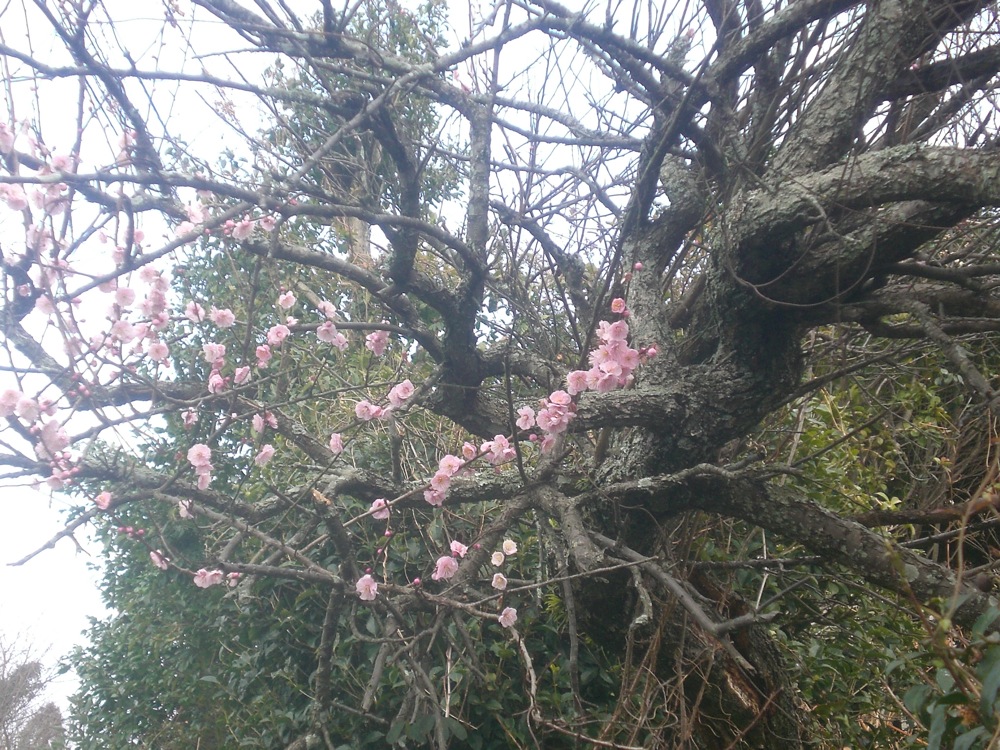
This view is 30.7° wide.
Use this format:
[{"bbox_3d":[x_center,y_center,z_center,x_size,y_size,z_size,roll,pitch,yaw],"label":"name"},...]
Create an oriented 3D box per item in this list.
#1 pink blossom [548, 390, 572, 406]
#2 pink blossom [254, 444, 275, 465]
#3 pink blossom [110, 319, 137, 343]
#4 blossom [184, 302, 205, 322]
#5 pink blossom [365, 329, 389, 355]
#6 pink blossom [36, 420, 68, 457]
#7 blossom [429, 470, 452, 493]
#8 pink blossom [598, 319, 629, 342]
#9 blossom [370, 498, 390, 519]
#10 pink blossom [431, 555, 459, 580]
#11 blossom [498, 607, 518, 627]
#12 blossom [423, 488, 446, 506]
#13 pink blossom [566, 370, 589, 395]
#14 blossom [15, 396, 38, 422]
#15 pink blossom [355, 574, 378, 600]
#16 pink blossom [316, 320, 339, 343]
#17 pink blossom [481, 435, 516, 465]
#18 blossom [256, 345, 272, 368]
[{"bbox_3d":[0.071,0.027,2.150,0.026,0.026,0.017,0,-49,0],"label":"pink blossom"},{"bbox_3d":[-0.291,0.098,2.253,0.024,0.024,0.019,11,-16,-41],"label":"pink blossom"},{"bbox_3d":[-0.439,-0.052,2.123,0.029,0.027,0.018,3,-12,-12],"label":"pink blossom"},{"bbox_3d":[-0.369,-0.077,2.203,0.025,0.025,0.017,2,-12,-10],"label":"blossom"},{"bbox_3d":[-0.144,-0.037,2.120,0.026,0.029,0.022,-4,5,18],"label":"pink blossom"},{"bbox_3d":[-0.479,0.068,1.950,0.030,0.034,0.022,1,0,-6],"label":"pink blossom"},{"bbox_3d":[-0.071,0.126,2.150,0.025,0.025,0.016,0,-6,0],"label":"blossom"},{"bbox_3d":[0.153,-0.060,2.450,0.039,0.031,0.025,1,0,-6],"label":"pink blossom"},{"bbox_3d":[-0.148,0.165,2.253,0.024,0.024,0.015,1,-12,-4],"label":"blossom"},{"bbox_3d":[-0.067,0.233,2.203,0.033,0.030,0.020,2,-12,-11],"label":"pink blossom"},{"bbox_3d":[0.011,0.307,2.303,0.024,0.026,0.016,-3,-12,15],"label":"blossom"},{"bbox_3d":[-0.086,0.162,2.400,0.030,0.022,0.022,0,17,0],"label":"blossom"},{"bbox_3d":[0.103,0.010,2.420,0.028,0.031,0.022,-1,6,6],"label":"pink blossom"},{"bbox_3d":[-0.547,0.040,2.103,0.026,0.029,0.018,3,-12,-15],"label":"blossom"},{"bbox_3d":[-0.154,0.247,2.120,0.025,0.029,0.017,1,11,-3],"label":"pink blossom"},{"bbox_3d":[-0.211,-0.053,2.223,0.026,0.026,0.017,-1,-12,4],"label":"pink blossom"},{"bbox_3d":[-0.002,0.096,2.350,0.045,0.037,0.030,1,8,-6],"label":"pink blossom"},{"bbox_3d":[-0.324,-0.025,2.500,0.021,0.032,0.022,-2,0,11],"label":"blossom"}]

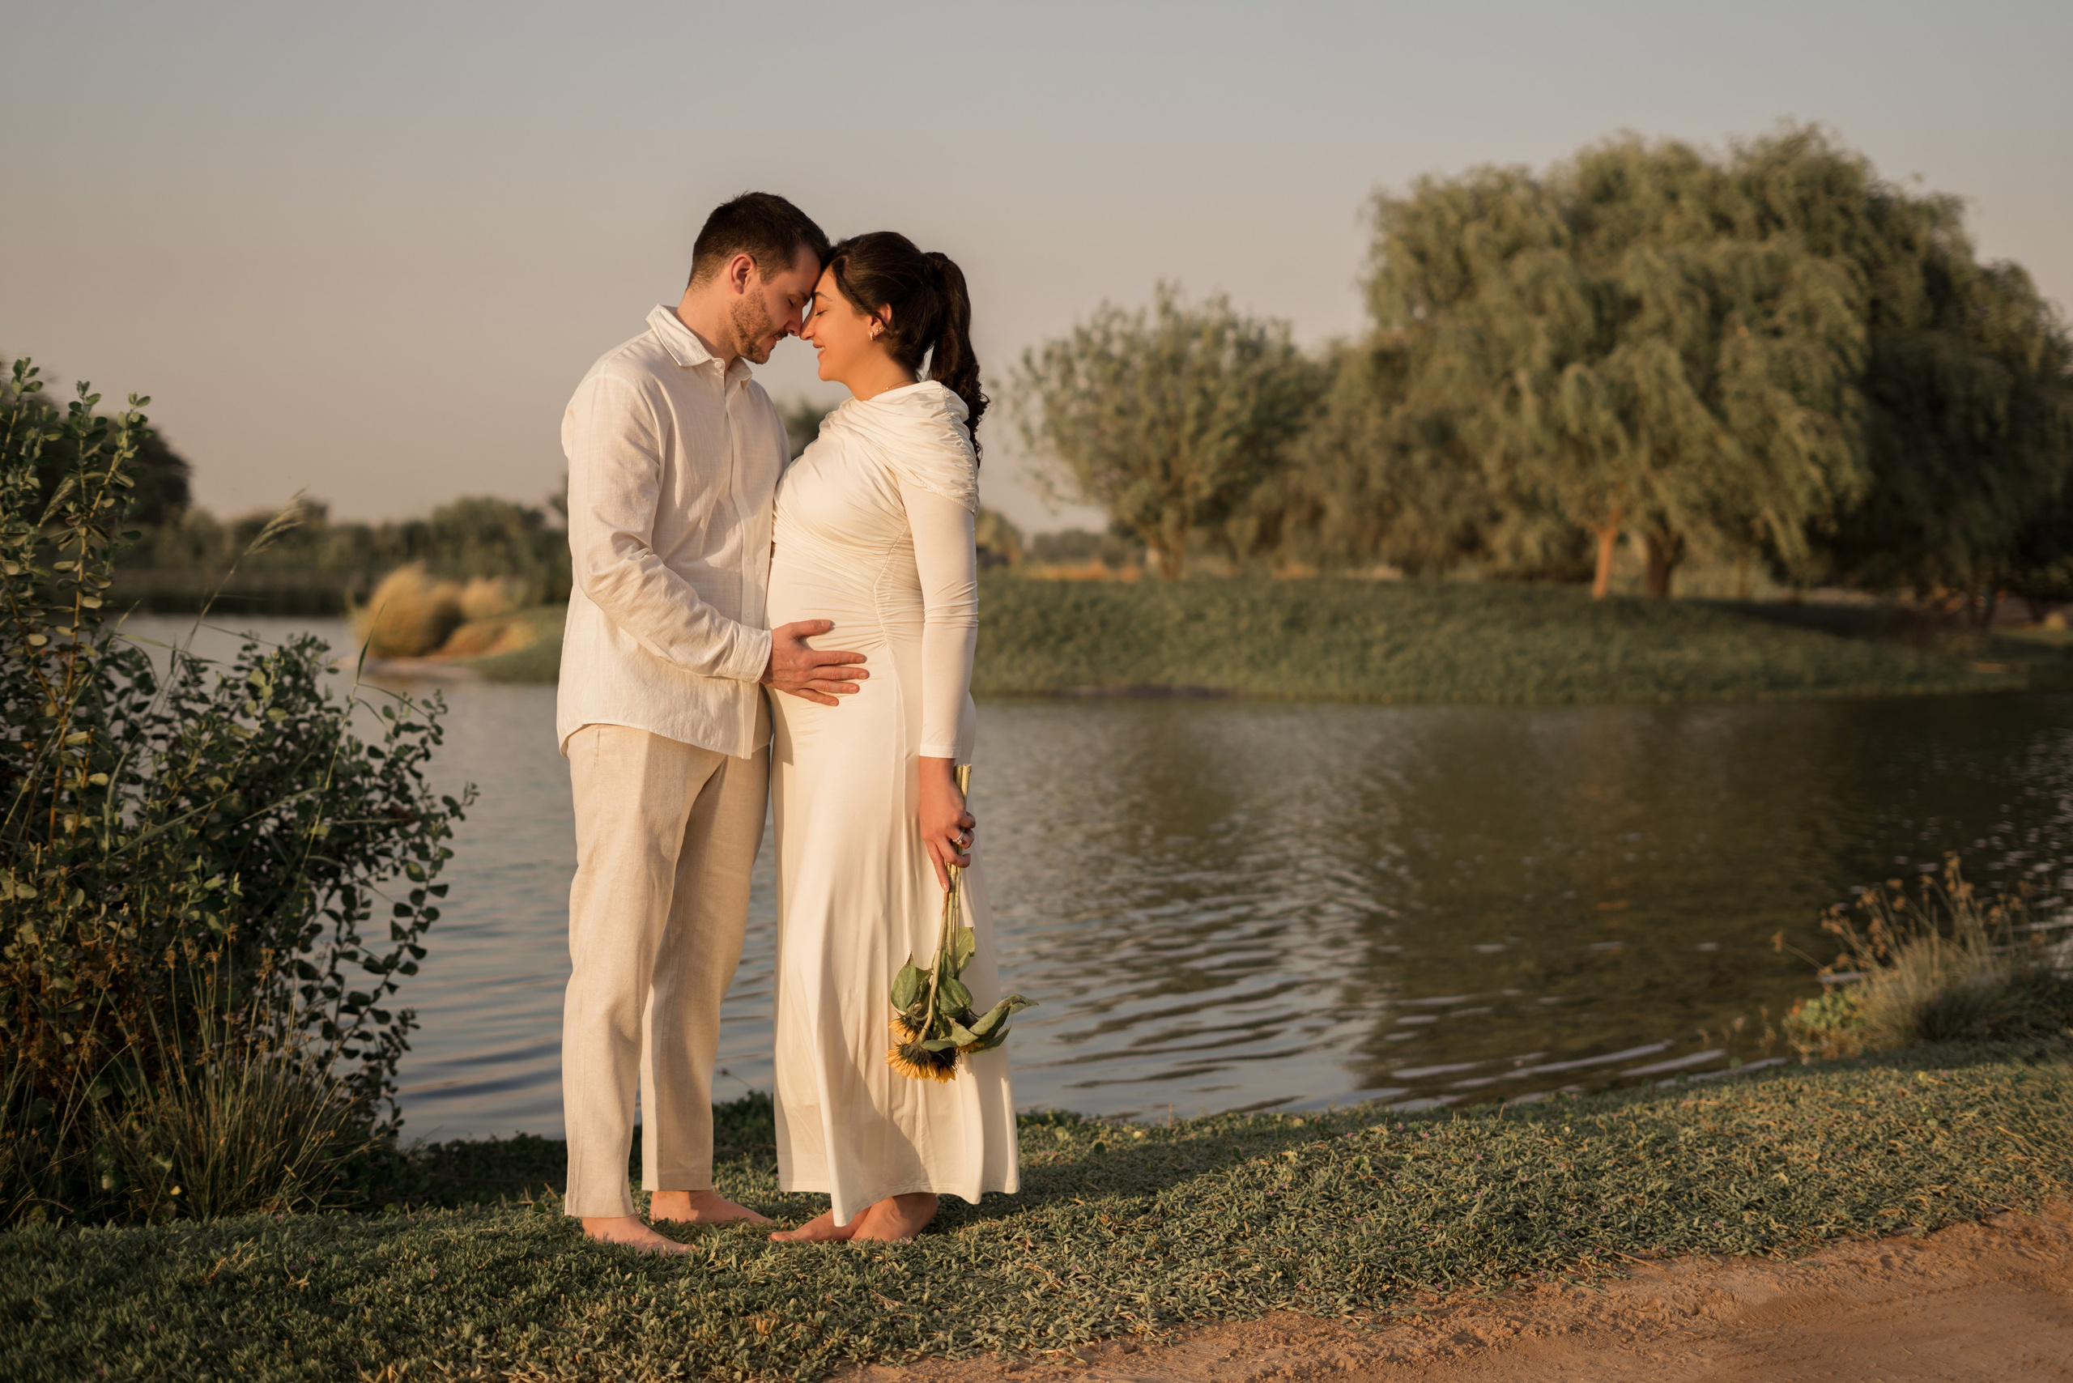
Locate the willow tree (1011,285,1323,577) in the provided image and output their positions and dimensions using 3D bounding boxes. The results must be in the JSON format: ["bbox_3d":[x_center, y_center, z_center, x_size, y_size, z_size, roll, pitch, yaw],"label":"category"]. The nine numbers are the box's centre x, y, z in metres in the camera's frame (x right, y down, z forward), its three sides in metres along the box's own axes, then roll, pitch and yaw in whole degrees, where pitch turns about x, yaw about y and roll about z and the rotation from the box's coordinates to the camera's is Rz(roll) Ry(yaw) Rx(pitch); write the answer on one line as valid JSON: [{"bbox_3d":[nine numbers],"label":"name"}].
[{"bbox_3d":[1.856,-3.701,41.000,4.430,4.150,4.200,0,3,0],"label":"willow tree"}]

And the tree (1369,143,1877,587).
[{"bbox_3d":[7.259,-4.060,36.000,6.400,5.750,6.100,0,3,0],"label":"tree"}]

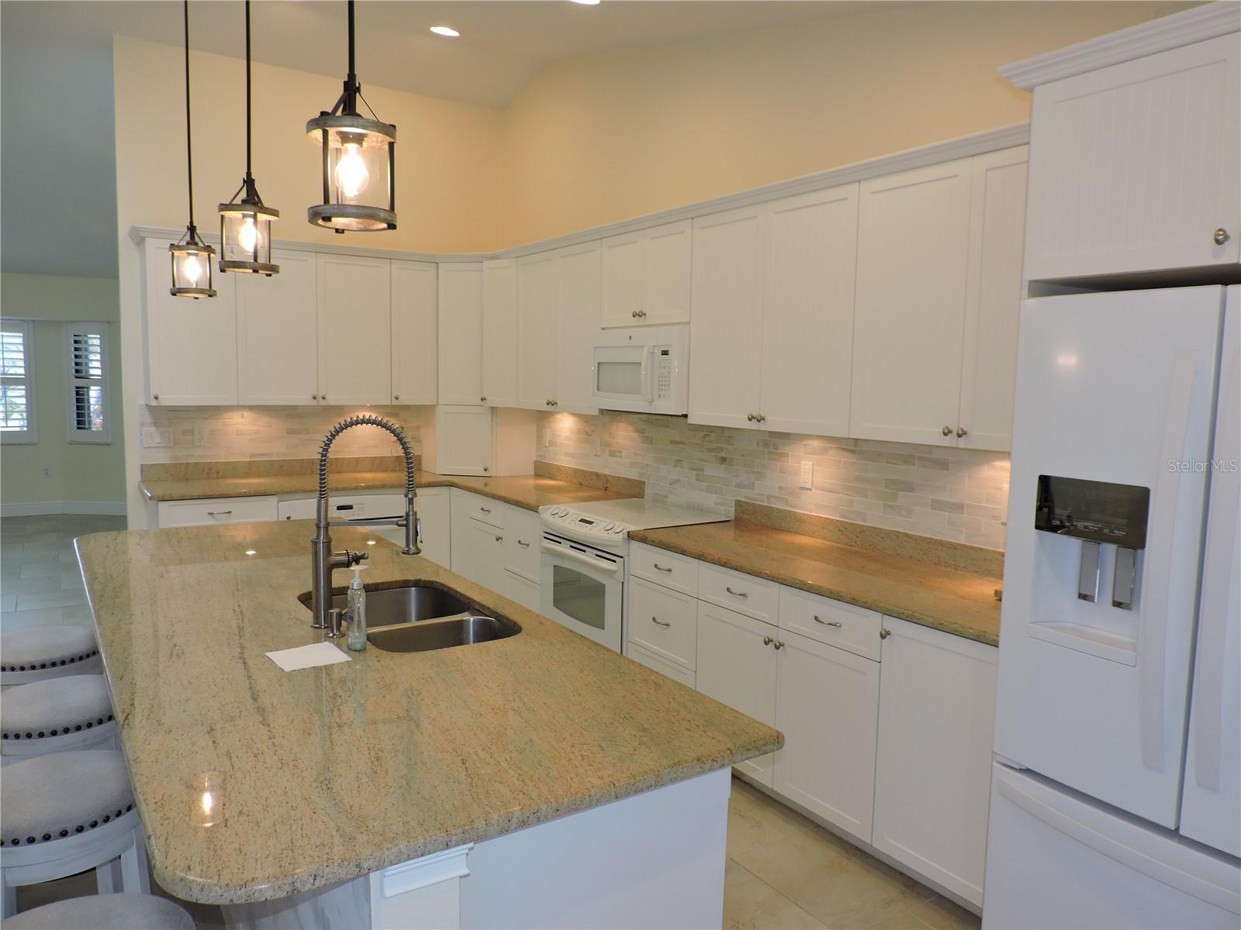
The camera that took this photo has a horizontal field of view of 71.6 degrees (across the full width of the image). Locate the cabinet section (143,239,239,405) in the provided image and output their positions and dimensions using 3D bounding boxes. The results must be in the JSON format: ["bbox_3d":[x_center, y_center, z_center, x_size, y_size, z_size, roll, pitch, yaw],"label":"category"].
[{"bbox_3d":[-2.503,-0.810,5.009,0.451,0.922,0.320,-3,7,-34],"label":"cabinet section"}]

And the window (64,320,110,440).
[{"bbox_3d":[-5.588,-0.856,9.050,0.490,1.270,0.080,2,6,5],"label":"window"}]

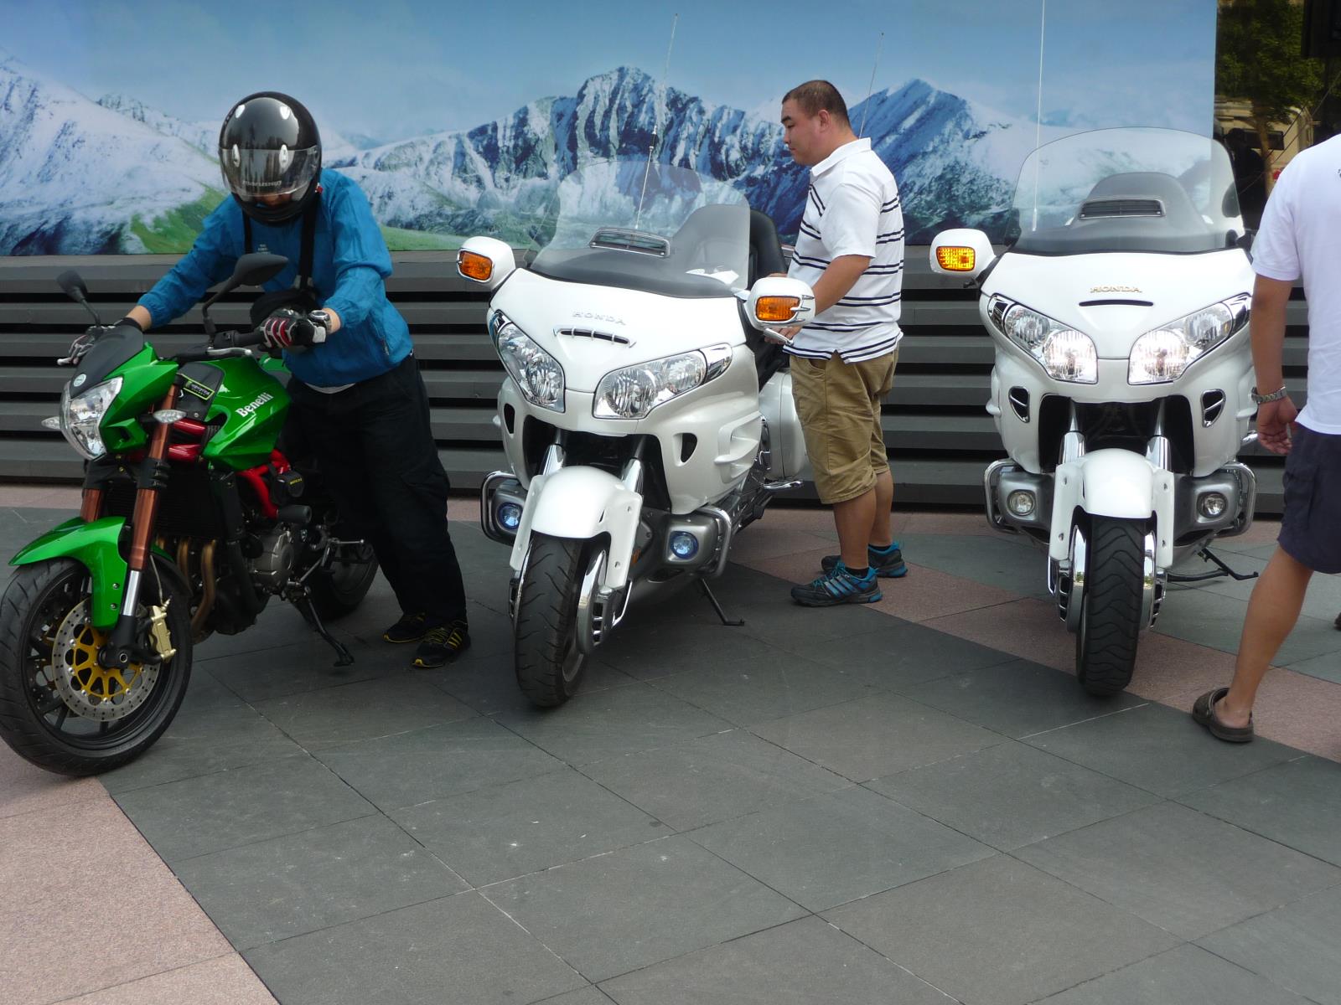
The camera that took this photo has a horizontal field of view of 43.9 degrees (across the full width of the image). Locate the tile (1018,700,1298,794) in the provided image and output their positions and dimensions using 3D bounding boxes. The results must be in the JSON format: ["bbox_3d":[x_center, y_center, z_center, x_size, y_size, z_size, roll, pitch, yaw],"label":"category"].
[{"bbox_3d":[1.217,0.625,4.133,0.500,0.030,0.500,-9,14,-31],"label":"tile"}]

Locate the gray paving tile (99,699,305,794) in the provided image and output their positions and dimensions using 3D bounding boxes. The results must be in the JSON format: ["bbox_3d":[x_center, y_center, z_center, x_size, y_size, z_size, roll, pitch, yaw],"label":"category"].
[{"bbox_3d":[-1.267,0.650,4.364,0.500,0.030,0.500,-9,14,-31],"label":"gray paving tile"}]

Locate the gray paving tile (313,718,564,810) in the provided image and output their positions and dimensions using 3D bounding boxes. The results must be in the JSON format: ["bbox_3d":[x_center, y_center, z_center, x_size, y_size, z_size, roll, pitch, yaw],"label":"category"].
[{"bbox_3d":[-0.573,0.651,4.110,0.488,0.030,0.488,-9,13,-31],"label":"gray paving tile"}]

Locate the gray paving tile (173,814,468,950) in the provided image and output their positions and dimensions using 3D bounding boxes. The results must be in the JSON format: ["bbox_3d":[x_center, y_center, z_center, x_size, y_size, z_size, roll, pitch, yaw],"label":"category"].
[{"bbox_3d":[-0.731,0.790,3.451,0.488,0.030,0.488,-9,13,-31],"label":"gray paving tile"}]

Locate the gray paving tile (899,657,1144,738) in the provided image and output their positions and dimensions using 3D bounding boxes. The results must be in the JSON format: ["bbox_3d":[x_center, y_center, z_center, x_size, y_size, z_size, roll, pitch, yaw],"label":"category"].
[{"bbox_3d":[0.957,0.546,4.549,0.500,0.030,0.500,-9,14,-31],"label":"gray paving tile"}]

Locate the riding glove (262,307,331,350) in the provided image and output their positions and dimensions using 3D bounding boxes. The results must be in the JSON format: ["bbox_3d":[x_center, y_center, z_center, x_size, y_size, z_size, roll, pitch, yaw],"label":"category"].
[{"bbox_3d":[-0.969,-0.445,4.290,0.110,0.105,0.150,10,16,44],"label":"riding glove"}]

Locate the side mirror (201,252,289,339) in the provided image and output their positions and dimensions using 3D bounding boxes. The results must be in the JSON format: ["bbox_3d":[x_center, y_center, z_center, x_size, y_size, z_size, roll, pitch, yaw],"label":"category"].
[{"bbox_3d":[-1.079,-0.527,4.240,0.230,0.210,0.100,4,13,24],"label":"side mirror"}]

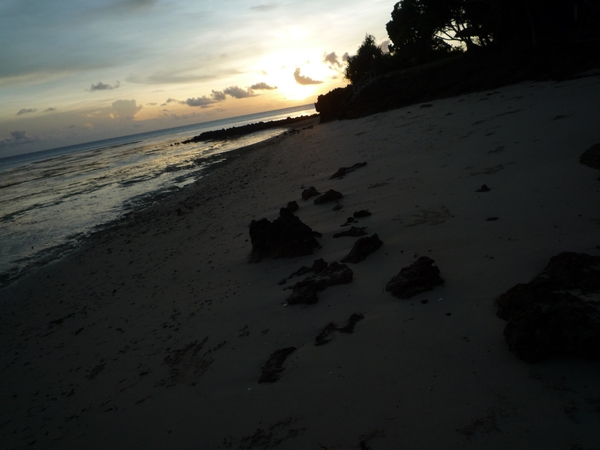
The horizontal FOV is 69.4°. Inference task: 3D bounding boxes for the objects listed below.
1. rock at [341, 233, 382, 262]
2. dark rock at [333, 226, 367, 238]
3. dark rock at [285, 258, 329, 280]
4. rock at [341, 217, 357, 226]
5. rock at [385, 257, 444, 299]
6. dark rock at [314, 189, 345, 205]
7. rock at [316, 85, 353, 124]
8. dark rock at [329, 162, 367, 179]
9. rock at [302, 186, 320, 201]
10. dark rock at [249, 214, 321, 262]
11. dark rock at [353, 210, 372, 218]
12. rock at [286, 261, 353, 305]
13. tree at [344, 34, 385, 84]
[{"bbox_3d":[0.608,0.206,4.150,0.430,0.174,0.230,-17,16,-24],"label":"rock"},{"bbox_3d":[0.587,0.076,5.030,0.370,0.080,0.170,-10,15,0],"label":"dark rock"},{"bbox_3d":[0.068,0.399,4.125,0.430,0.113,0.190,-10,15,-3],"label":"dark rock"},{"bbox_3d":[0.614,-0.051,5.474,0.190,0.075,0.130,-11,15,-5],"label":"rock"},{"bbox_3d":[0.839,0.369,3.230,0.390,0.219,0.290,-12,15,-10],"label":"rock"},{"bbox_3d":[0.439,-0.459,6.752,0.450,0.163,0.320,-10,15,0],"label":"dark rock"},{"bbox_3d":[2.629,-9.416,34.000,2.500,2.400,2.500,-10,15,0],"label":"rock"},{"bbox_3d":[0.981,-1.123,8.853,0.860,0.160,0.270,-19,18,-32],"label":"dark rock"},{"bbox_3d":[0.185,-0.549,7.317,0.310,0.167,0.260,-10,15,0],"label":"rock"},{"bbox_3d":[-0.165,0.106,4.823,0.750,0.446,0.460,-7,15,10],"label":"dark rock"},{"bbox_3d":[0.791,-0.152,5.451,0.210,0.060,0.170,-10,15,0],"label":"dark rock"},{"bbox_3d":[0.185,0.482,3.794,0.570,0.170,0.300,-19,18,-32],"label":"rock"},{"bbox_3d":[5.657,-14.470,38.000,2.800,3.700,2.700,-10,15,0],"label":"tree"}]

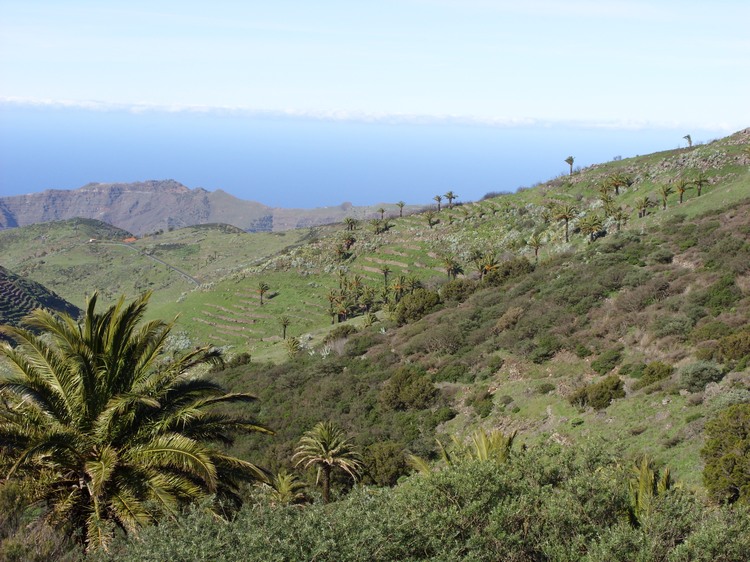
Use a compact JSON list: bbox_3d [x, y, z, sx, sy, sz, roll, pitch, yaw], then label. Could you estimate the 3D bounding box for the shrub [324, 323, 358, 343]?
[{"bbox_3d":[-7.454,11.459,400.000,7.565,4.450,6.430,2,6,-1],"label":"shrub"}]

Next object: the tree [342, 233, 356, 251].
[{"bbox_3d":[-7.660,-11.865,540.000,4.205,5.407,4.205,2,6,-1],"label":"tree"}]

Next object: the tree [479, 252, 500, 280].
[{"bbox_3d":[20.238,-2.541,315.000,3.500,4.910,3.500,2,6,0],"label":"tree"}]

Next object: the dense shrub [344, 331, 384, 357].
[{"bbox_3d":[-1.375,7.475,215.000,5.020,2.950,4.520,2,6,0],"label":"dense shrub"}]

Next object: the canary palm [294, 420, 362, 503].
[{"bbox_3d":[-3.778,14.676,143.000,5.460,6.700,5.460,2,6,0],"label":"canary palm"}]

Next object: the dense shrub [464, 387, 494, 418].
[{"bbox_3d":[11.045,12.841,190.000,3.171,3.382,2.695,2,6,3],"label":"dense shrub"}]

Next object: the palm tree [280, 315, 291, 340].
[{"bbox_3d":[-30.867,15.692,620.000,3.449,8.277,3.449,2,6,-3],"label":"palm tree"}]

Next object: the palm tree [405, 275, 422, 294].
[{"bbox_3d":[8.995,1.402,420.000,4.205,5.841,4.205,2,6,1],"label":"palm tree"}]

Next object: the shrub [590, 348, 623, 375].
[{"bbox_3d":[26.399,9.066,205.000,3.649,3.193,3.102,3,6,7],"label":"shrub"}]

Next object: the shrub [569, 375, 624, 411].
[{"bbox_3d":[15.842,7.939,128.000,3.840,2.440,3.460,2,6,0],"label":"shrub"}]

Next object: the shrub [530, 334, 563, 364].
[{"bbox_3d":[19.080,7.621,200.000,3.560,3.338,3.204,3,6,6],"label":"shrub"}]

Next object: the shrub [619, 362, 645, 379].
[{"bbox_3d":[23.543,8.215,165.000,2.386,1.469,2.148,3,6,8],"label":"shrub"}]

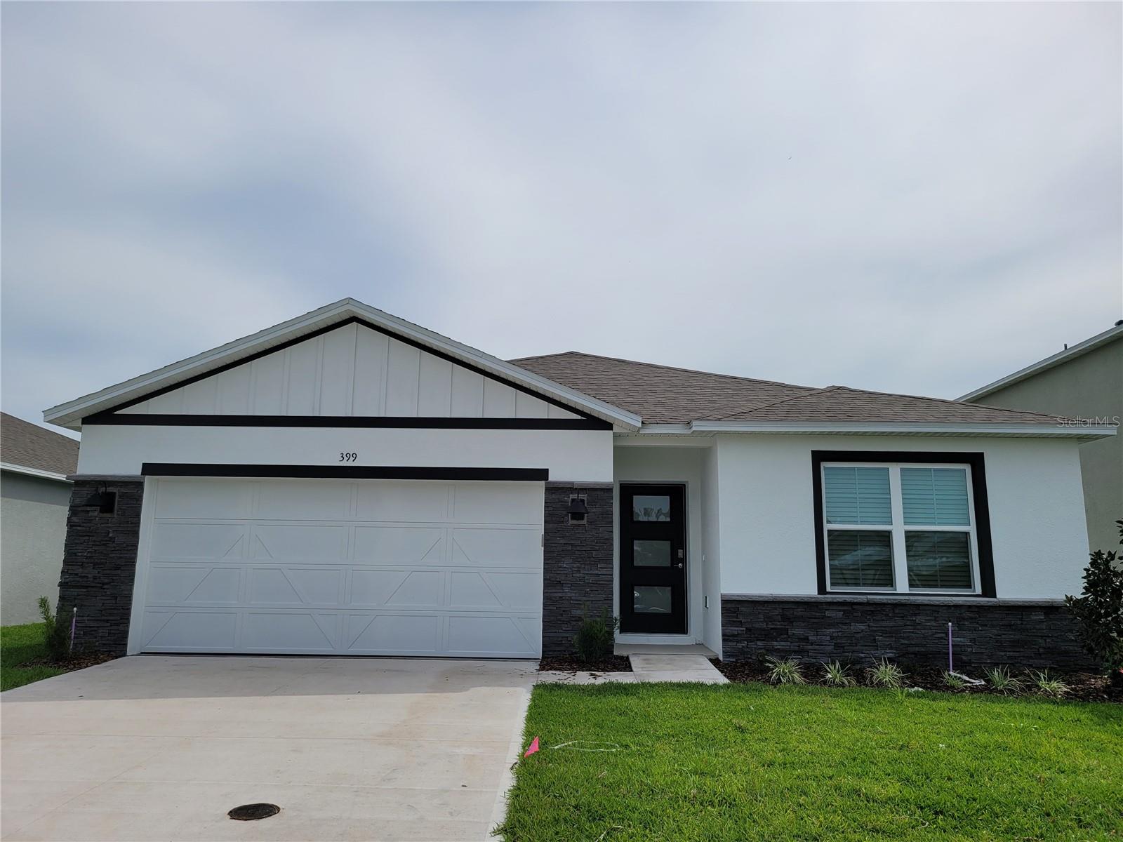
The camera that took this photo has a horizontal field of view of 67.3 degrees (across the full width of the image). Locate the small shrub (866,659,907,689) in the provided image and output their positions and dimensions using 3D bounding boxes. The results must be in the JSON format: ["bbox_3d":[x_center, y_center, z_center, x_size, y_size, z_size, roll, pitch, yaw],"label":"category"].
[{"bbox_3d":[3.312,2.559,8.609,0.431,0.261,0.421,1,-10,1],"label":"small shrub"}]

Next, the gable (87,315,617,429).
[{"bbox_3d":[-2.658,-0.624,10.504,6.590,1.444,0.221,1,-10,1],"label":"gable"}]

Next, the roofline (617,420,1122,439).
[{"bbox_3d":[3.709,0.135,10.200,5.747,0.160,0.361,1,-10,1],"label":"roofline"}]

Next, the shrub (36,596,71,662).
[{"bbox_3d":[-5.818,2.379,9.663,0.396,0.707,0.401,1,-10,1],"label":"shrub"}]

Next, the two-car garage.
[{"bbox_3d":[-2.697,1.790,10.334,4.945,2.116,0.160,1,-10,1],"label":"two-car garage"}]

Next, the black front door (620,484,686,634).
[{"bbox_3d":[1.271,1.899,11.663,0.917,2.041,0.080,1,-10,1],"label":"black front door"}]

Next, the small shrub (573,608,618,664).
[{"bbox_3d":[0.393,2.434,9.608,0.512,0.592,0.481,1,-10,1],"label":"small shrub"}]

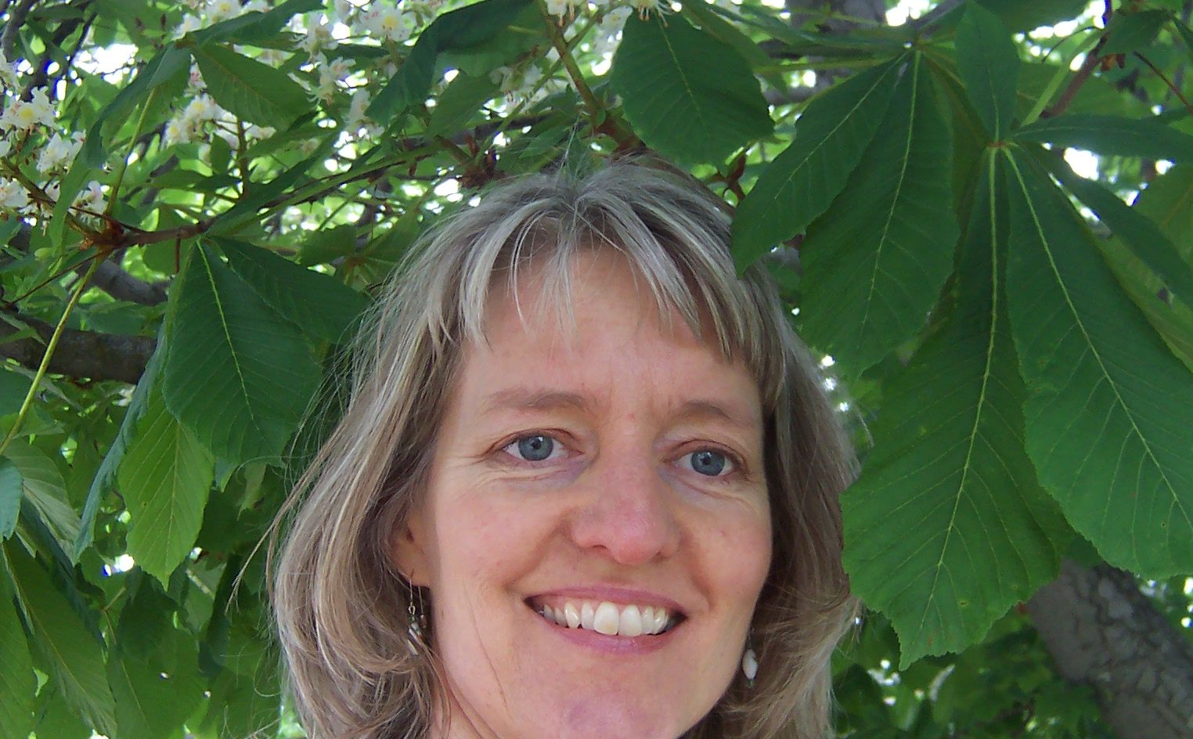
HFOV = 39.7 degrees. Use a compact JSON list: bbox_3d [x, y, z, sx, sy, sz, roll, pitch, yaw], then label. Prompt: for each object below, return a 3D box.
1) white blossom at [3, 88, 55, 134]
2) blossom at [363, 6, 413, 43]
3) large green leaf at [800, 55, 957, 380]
[{"bbox_3d":[-0.336,-0.153,0.980,0.031,0.027,0.026,2,-19,-6],"label":"white blossom"},{"bbox_3d":[-0.111,-0.183,0.880,0.025,0.019,0.019,2,-17,0],"label":"blossom"},{"bbox_3d":[0.113,-0.061,0.660,0.059,0.130,0.032,8,-14,6],"label":"large green leaf"}]

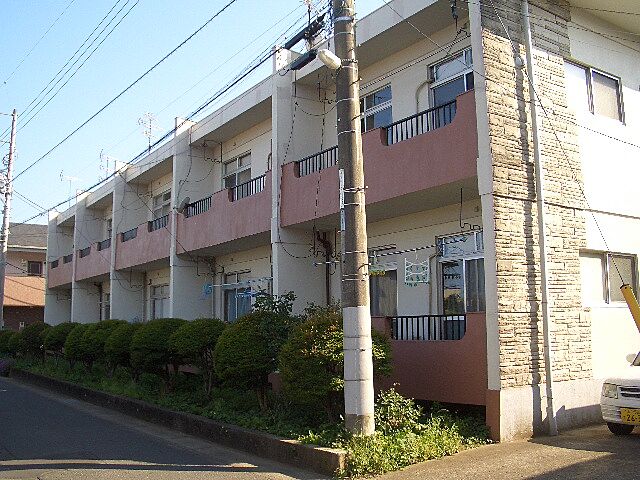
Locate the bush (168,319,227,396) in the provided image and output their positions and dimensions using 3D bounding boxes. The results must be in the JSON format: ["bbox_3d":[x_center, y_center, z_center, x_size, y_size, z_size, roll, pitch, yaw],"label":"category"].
[{"bbox_3d":[-2.100,2.111,11.551,1.200,1.410,1.200,5,-9,-34],"label":"bush"}]

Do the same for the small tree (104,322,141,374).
[{"bbox_3d":[-4.193,2.528,14.623,1.300,1.360,1.300,5,-9,-34],"label":"small tree"}]

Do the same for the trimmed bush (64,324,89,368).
[{"bbox_3d":[-6.431,2.964,17.909,1.280,1.350,1.280,5,-9,-34],"label":"trimmed bush"}]

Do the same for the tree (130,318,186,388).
[{"bbox_3d":[-3.179,2.309,13.137,1.320,1.420,1.320,5,-9,-34],"label":"tree"}]

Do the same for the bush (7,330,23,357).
[{"bbox_3d":[-11.911,4.179,25.935,1.260,1.090,1.260,5,-9,-34],"label":"bush"}]

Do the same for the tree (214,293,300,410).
[{"bbox_3d":[-0.920,1.725,9.839,1.320,1.760,1.320,0,-8,0],"label":"tree"}]

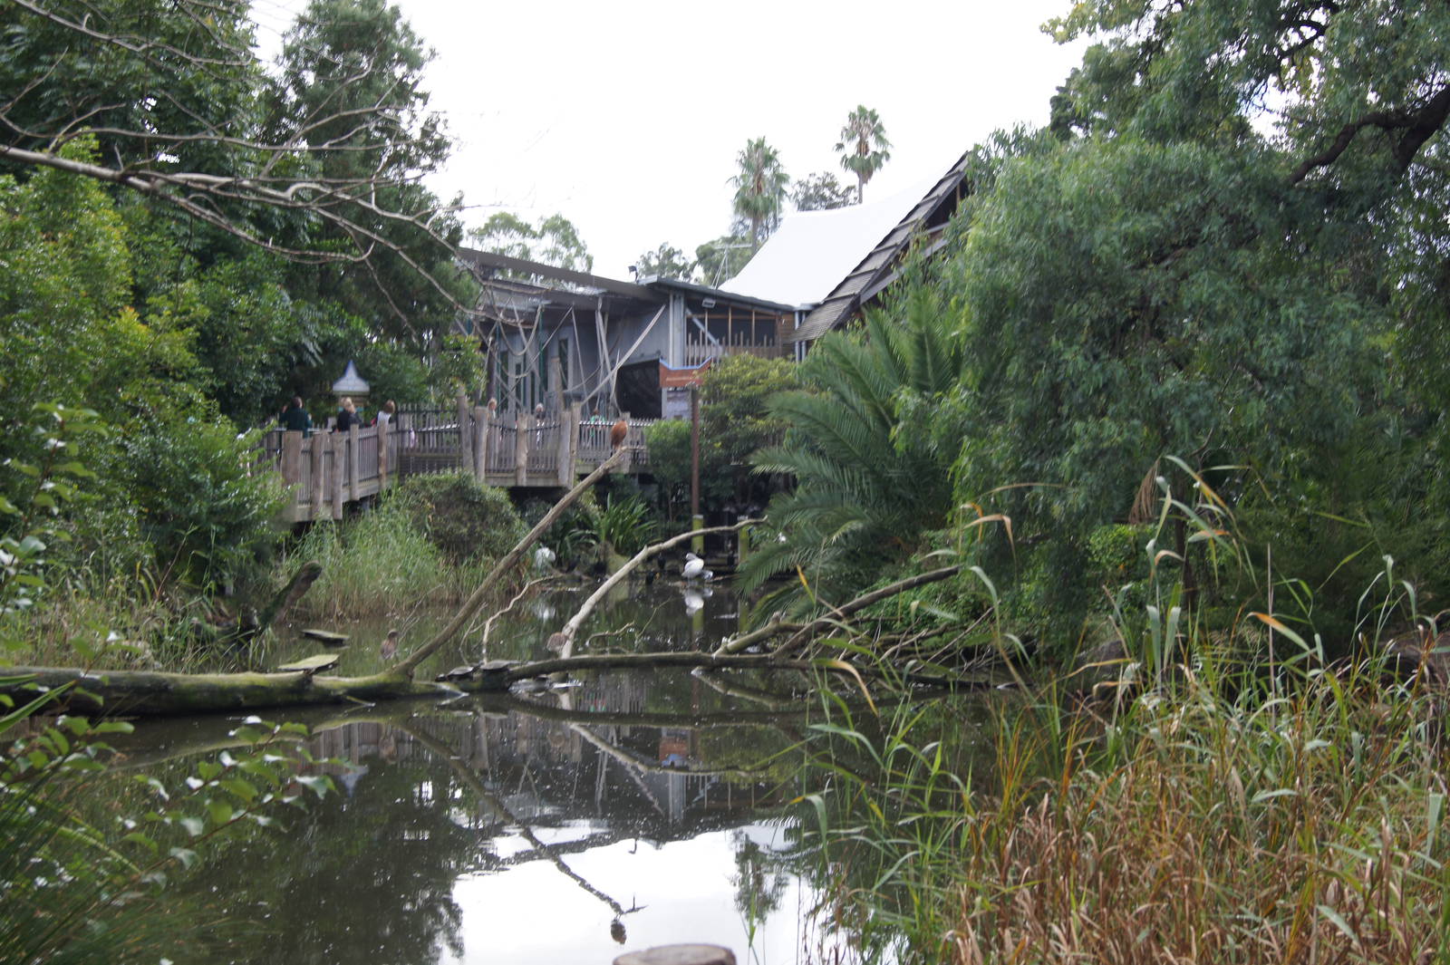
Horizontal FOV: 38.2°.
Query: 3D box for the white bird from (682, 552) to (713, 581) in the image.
[{"bbox_3d":[-0.564,1.724,42.500,0.600,0.560,0.340,0,0,6],"label":"white bird"}]

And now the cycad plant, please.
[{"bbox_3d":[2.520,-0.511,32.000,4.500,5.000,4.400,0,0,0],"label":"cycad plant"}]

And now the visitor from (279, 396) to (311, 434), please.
[{"bbox_3d":[-8.216,-0.790,40.000,0.580,1.720,0.400,0,0,11],"label":"visitor"}]

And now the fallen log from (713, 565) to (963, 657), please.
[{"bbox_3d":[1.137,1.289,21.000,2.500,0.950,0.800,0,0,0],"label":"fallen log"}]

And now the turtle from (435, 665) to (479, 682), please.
[{"bbox_3d":[-2.555,1.829,20.000,0.380,0.150,0.220,0,0,-11],"label":"turtle"}]

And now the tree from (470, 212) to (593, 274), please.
[{"bbox_3d":[-8.921,-5.800,95.000,6.500,13.000,6.500,0,0,0],"label":"tree"}]

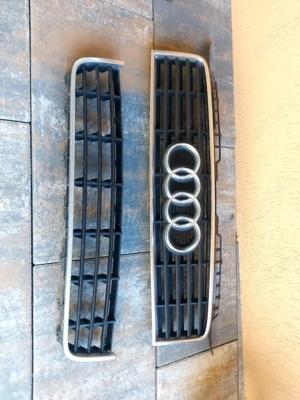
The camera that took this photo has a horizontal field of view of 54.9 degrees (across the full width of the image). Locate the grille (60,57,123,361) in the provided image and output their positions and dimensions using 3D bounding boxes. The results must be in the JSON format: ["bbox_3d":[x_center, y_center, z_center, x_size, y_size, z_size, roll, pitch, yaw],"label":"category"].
[{"bbox_3d":[-0.122,0.015,0.634,0.112,0.070,0.648,2,87,-21],"label":"grille"}]

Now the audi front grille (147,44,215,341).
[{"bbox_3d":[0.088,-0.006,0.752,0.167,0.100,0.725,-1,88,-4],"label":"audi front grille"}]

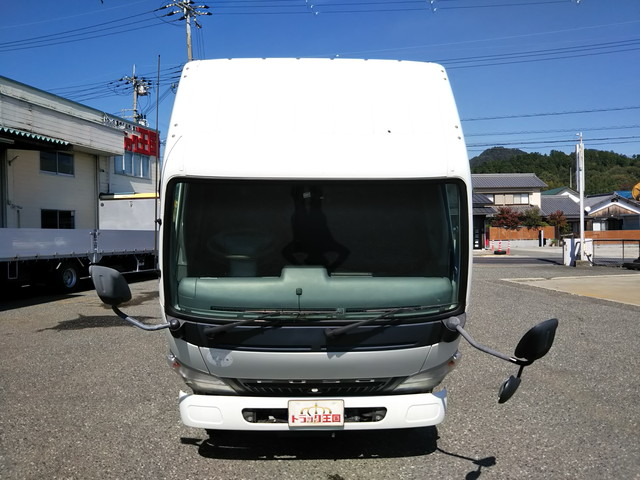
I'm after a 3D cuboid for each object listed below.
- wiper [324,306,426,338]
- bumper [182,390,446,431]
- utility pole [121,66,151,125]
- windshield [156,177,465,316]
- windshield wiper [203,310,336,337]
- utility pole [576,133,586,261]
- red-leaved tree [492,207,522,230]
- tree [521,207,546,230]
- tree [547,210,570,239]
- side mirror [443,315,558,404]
[{"bbox_3d":[0.340,0.500,3.390,0.630,0.190,0.120,-1,1,0],"label":"wiper"},{"bbox_3d":[-0.045,1.040,3.400,1.630,0.240,0.250,-1,1,0],"label":"bumper"},{"bbox_3d":[-13.300,-5.700,40.000,2.000,13.500,1.400,-1,1,0],"label":"utility pole"},{"bbox_3d":[-0.030,0.045,3.470,1.890,0.870,0.270,-1,1,0],"label":"windshield"},{"bbox_3d":[-0.310,0.510,3.370,0.820,0.170,0.120,-1,1,0],"label":"windshield wiper"},{"bbox_3d":[12.500,-2.080,26.500,0.450,6.100,0.450,-1,1,0],"label":"utility pole"},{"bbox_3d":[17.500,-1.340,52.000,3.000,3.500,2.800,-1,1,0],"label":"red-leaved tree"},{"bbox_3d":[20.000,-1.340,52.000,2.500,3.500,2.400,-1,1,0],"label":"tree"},{"bbox_3d":[21.900,-1.050,51.000,2.300,3.300,2.200,-1,1,0],"label":"tree"},{"bbox_3d":[1.000,0.630,3.060,0.380,0.460,0.500,-1,1,0],"label":"side mirror"}]

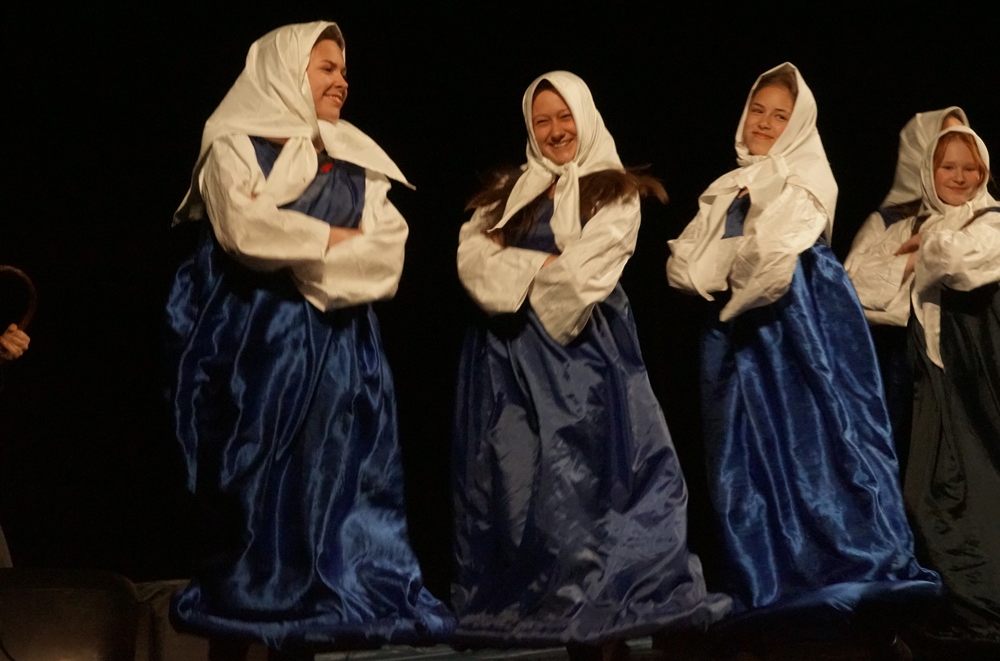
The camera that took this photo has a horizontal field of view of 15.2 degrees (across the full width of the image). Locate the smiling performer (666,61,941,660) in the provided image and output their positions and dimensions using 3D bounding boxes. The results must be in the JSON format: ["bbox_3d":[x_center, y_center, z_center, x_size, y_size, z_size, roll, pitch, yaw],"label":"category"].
[{"bbox_3d":[0.797,0.047,9.850,0.700,1.475,0.600,-1,-1,38],"label":"smiling performer"}]

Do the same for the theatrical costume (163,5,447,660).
[{"bbox_3d":[-0.470,0.012,9.250,0.700,1.526,0.600,1,-1,-32],"label":"theatrical costume"}]

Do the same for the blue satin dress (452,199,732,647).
[{"bbox_3d":[0.240,0.242,9.750,0.710,1.147,0.570,0,-1,15],"label":"blue satin dress"}]

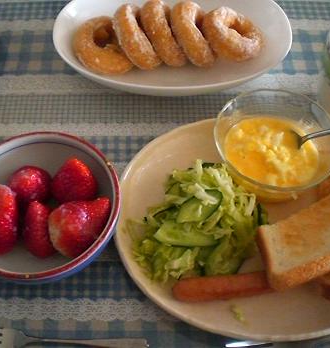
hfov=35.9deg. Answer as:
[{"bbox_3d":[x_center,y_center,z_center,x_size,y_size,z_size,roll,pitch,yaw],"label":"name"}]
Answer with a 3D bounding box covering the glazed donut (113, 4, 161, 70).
[{"bbox_3d":[-0.026,-0.141,0.525,0.026,0.071,0.071,-24,45,27],"label":"glazed donut"}]

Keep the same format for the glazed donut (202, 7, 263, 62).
[{"bbox_3d":[0.072,-0.146,0.534,0.069,0.026,0.069,18,49,-21],"label":"glazed donut"}]

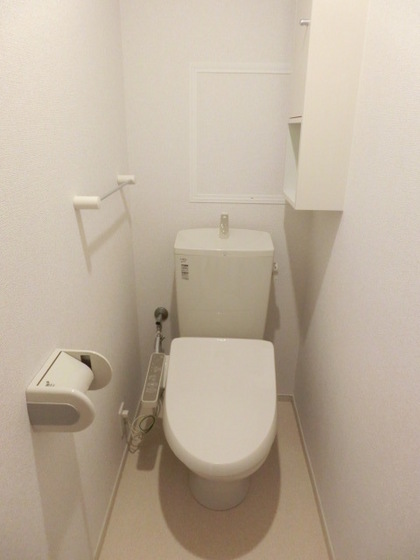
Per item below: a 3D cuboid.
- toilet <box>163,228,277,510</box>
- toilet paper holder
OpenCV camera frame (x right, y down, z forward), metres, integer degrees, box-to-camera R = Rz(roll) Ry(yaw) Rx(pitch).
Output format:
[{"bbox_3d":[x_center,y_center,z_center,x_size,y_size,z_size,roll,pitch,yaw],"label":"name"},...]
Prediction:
[{"bbox_3d":[0.043,0.355,1.432,0.384,0.885,0.805,1,21,2],"label":"toilet"},{"bbox_3d":[-0.300,0.243,0.865,0.132,0.108,0.150,1,21,2],"label":"toilet paper holder"}]

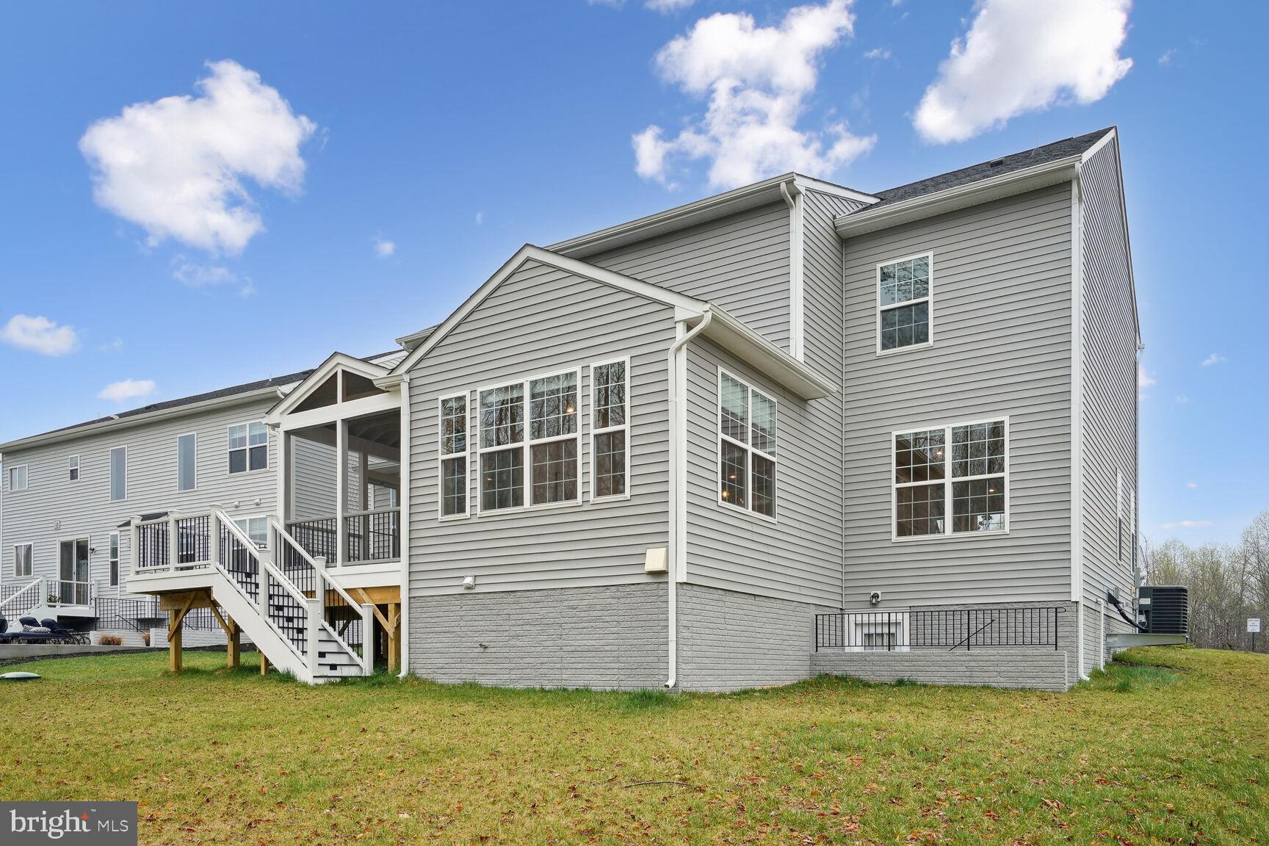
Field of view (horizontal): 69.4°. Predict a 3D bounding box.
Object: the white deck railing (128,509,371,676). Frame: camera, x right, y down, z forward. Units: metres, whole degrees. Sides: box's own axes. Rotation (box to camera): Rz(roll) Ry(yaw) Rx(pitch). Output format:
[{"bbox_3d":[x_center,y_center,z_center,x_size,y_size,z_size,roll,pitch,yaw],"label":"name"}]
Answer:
[{"bbox_3d":[-6.380,2.620,15.200,4.950,2.500,1.350,0,0,32],"label":"white deck railing"}]

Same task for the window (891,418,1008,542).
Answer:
[{"bbox_3d":[4.850,0.900,14.100,1.760,1.770,0.110,0,0,32],"label":"window"}]

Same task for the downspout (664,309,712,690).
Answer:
[{"bbox_3d":[0.600,0.905,10.800,0.560,4.500,0.170,0,0,32],"label":"downspout"}]

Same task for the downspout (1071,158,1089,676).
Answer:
[{"bbox_3d":[6.360,0.050,13.000,0.200,7.370,0.500,0,0,36],"label":"downspout"}]

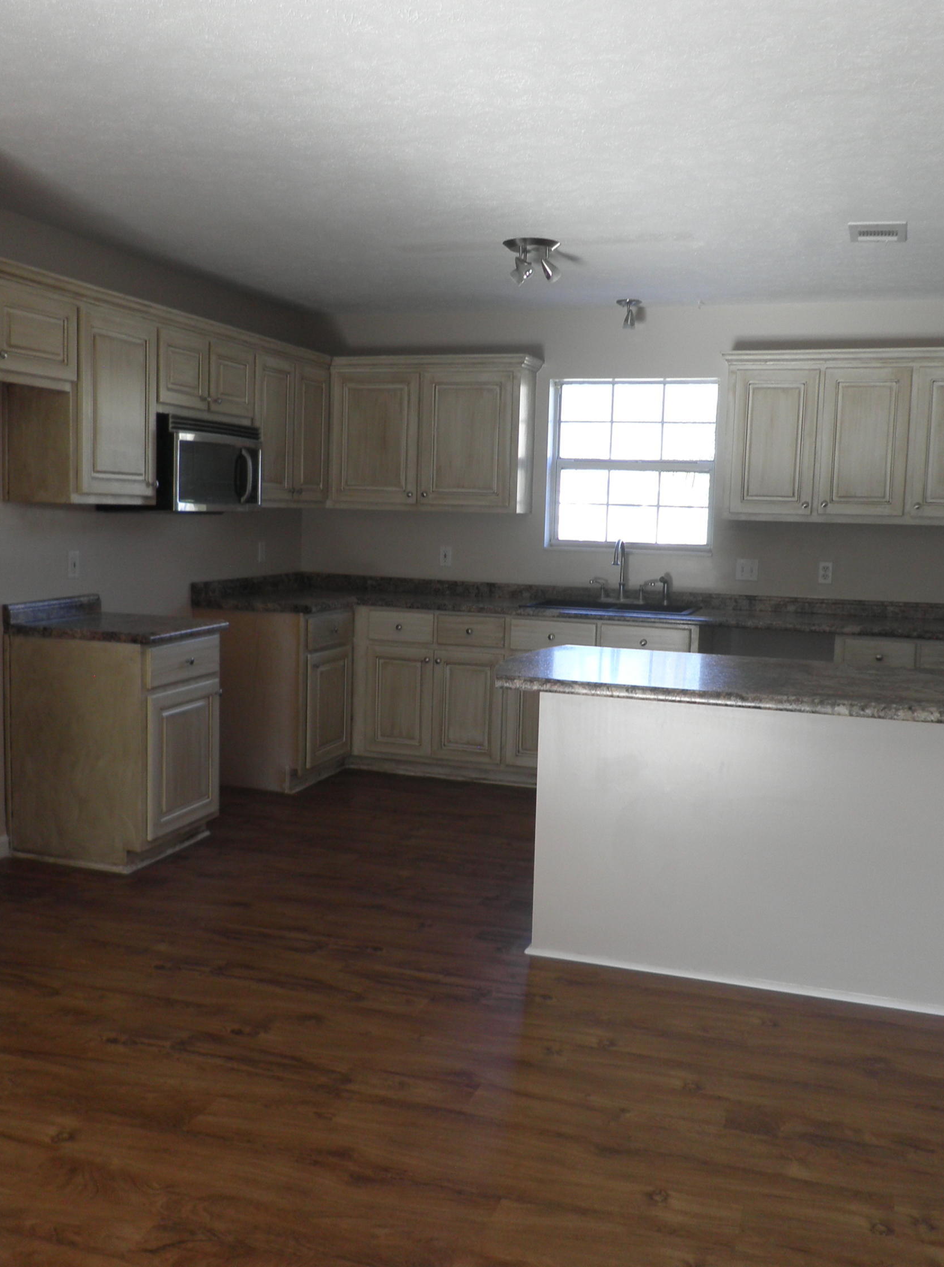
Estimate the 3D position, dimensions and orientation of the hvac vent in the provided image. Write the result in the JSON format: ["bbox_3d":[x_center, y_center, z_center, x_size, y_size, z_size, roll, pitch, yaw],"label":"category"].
[{"bbox_3d":[1.474,-1.442,4.247,0.198,0.020,0.340,4,7,19],"label":"hvac vent"}]

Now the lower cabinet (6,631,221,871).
[{"bbox_3d":[-1.422,0.429,4.723,0.634,0.877,0.533,4,7,19],"label":"lower cabinet"}]

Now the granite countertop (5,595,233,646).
[{"bbox_3d":[-1.405,-0.062,4.668,0.640,0.113,0.569,4,7,19],"label":"granite countertop"}]

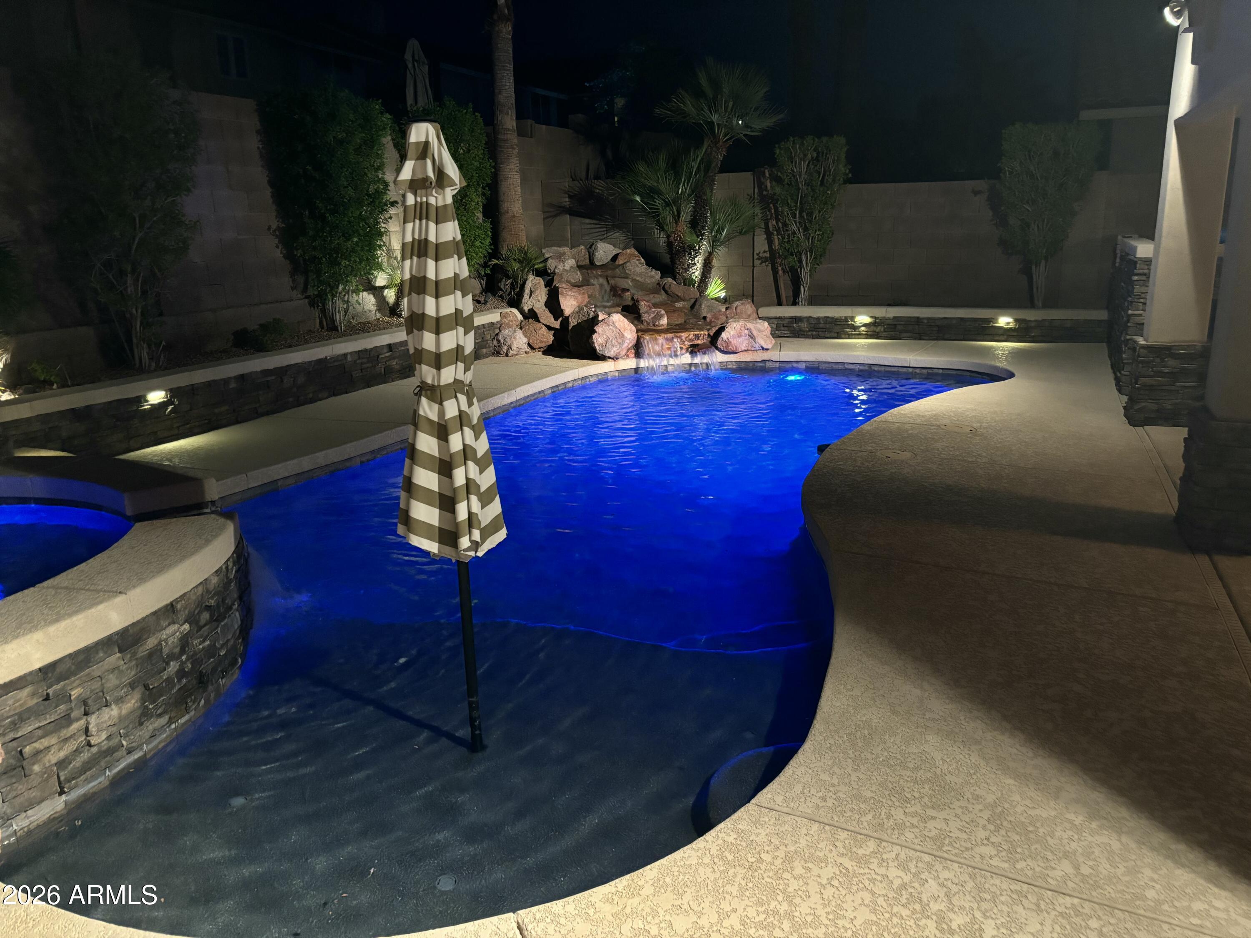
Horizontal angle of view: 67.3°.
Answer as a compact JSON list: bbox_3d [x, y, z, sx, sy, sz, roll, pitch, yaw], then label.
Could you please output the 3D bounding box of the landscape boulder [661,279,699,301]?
[{"bbox_3d":[0.675,-2.208,11.595,0.470,0.265,0.400,-1,14,3],"label":"landscape boulder"}]

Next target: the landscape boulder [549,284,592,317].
[{"bbox_3d":[-0.648,-1.980,11.032,0.502,0.375,0.450,-2,14,-3],"label":"landscape boulder"}]

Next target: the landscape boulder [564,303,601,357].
[{"bbox_3d":[-0.405,-1.551,10.533,0.554,0.572,0.550,-2,14,-2],"label":"landscape boulder"}]

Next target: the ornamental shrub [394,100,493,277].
[{"bbox_3d":[-2.048,-2.968,10.695,0.850,2.280,1.100,4,15,23],"label":"ornamental shrub"}]

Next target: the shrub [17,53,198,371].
[{"bbox_3d":[-3.744,-1.828,6.861,0.900,2.200,1.000,4,15,23],"label":"shrub"}]

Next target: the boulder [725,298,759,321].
[{"bbox_3d":[1.362,-1.838,11.006,0.398,0.307,0.400,0,14,7],"label":"boulder"}]

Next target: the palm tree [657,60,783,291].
[{"bbox_3d":[1.225,-3.706,12.211,1.626,2.990,1.500,4,15,20],"label":"palm tree"}]

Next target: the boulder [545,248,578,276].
[{"bbox_3d":[-0.804,-2.583,11.800,0.417,0.384,0.380,4,15,20],"label":"boulder"}]

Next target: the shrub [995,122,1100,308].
[{"bbox_3d":[4.838,-2.888,10.808,1.080,2.050,0.900,4,15,23],"label":"shrub"}]

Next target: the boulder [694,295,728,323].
[{"bbox_3d":[1.004,-1.870,11.100,0.404,0.354,0.380,4,15,20],"label":"boulder"}]

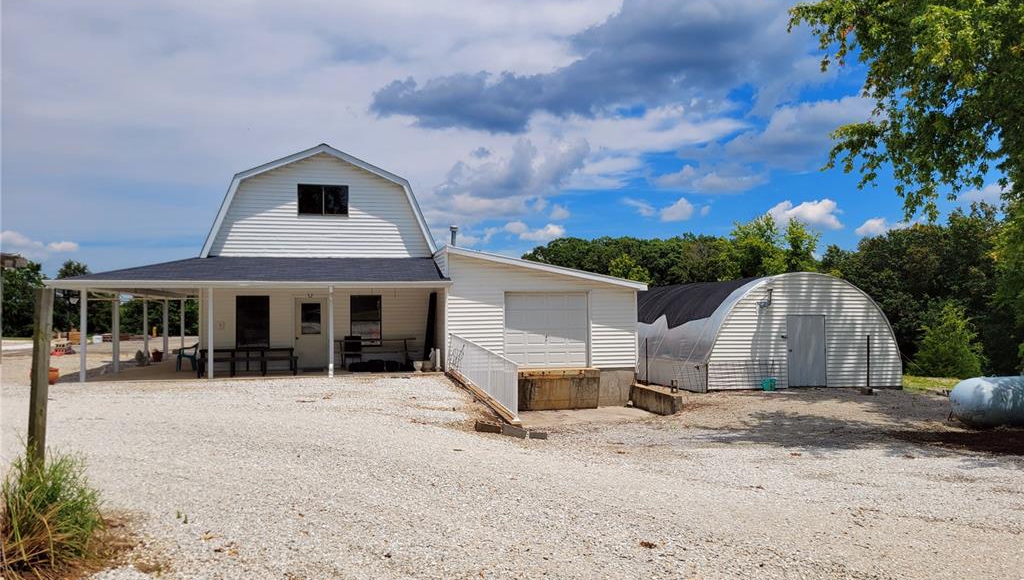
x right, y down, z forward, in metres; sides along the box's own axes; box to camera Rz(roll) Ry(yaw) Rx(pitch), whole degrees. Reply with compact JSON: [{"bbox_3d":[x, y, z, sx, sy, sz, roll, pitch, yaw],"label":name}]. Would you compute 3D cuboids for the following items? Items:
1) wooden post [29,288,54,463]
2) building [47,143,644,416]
[{"bbox_3d":[-3.929,0.895,6.400,0.092,1.820,0.092,1,-2,33],"label":"wooden post"},{"bbox_3d":[-5.214,-0.310,26.527,15.234,7.517,14.935,0,-2,-14],"label":"building"}]

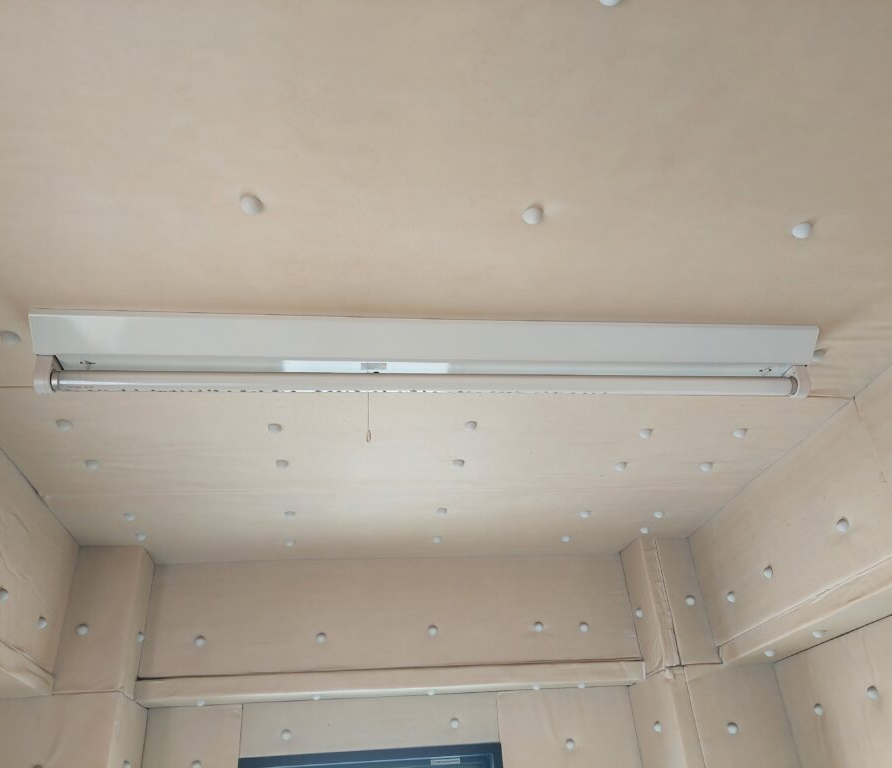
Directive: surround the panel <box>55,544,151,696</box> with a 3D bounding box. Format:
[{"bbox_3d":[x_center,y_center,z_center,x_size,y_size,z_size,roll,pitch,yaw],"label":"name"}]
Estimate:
[{"bbox_3d":[-0.857,0.605,1.796,0.155,0.349,0.138,1,-33,-8],"label":"panel"}]

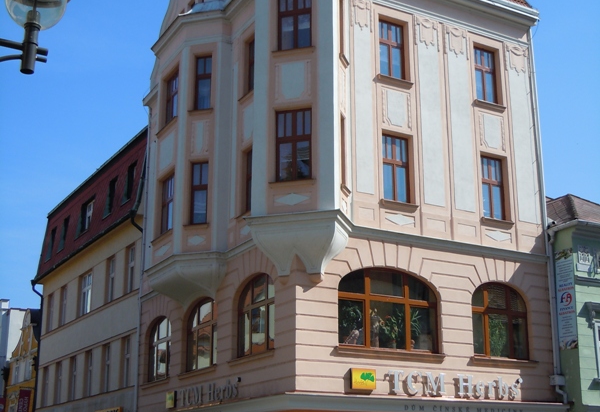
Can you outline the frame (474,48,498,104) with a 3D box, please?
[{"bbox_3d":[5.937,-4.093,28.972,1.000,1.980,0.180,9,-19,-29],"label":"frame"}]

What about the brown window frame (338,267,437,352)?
[{"bbox_3d":[2.434,2.869,24.568,3.250,2.250,0.220,9,-19,-29],"label":"brown window frame"}]

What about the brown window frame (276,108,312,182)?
[{"bbox_3d":[-0.150,-1.627,24.056,0.998,2.100,0.180,-5,-17,15],"label":"brown window frame"}]

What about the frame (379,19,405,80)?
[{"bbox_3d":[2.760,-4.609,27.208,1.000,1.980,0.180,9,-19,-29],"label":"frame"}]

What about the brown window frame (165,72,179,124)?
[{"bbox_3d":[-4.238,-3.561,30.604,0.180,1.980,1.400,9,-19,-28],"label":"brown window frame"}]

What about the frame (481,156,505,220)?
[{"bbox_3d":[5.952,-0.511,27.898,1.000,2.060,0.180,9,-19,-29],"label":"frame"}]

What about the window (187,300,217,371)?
[{"bbox_3d":[-3.035,3.971,28.067,0.150,2.150,2.200,9,-19,-28],"label":"window"}]

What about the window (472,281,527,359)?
[{"bbox_3d":[5.801,3.320,26.184,2.100,2.200,0.150,9,-19,-28],"label":"window"}]

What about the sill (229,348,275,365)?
[{"bbox_3d":[-1.270,4.146,24.456,0.250,0.150,2.650,9,-19,-28],"label":"sill"}]

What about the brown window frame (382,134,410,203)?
[{"bbox_3d":[2.757,-1.029,25.790,1.000,1.960,0.140,9,-19,-28],"label":"brown window frame"}]

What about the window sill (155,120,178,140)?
[{"bbox_3d":[-4.371,-2.548,30.025,0.250,0.160,1.700,9,-19,-28],"label":"window sill"}]

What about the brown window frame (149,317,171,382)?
[{"bbox_3d":[-4.743,4.846,30.993,0.150,2.120,2.080,9,-19,-28],"label":"brown window frame"}]

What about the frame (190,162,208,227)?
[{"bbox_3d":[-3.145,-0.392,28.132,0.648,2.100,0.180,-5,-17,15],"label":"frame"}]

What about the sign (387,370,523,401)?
[{"bbox_3d":[4.298,4.910,24.715,4.650,0.600,0.150,9,-19,-29],"label":"sign"}]

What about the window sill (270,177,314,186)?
[{"bbox_3d":[-0.188,-0.597,23.473,1.250,0.130,0.250,-4,-17,14],"label":"window sill"}]

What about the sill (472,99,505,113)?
[{"bbox_3d":[5.941,-3.166,28.235,1.270,0.170,0.280,9,-19,-29],"label":"sill"}]

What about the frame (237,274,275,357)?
[{"bbox_3d":[-1.204,3.044,24.928,0.160,2.150,2.170,9,-19,-28],"label":"frame"}]

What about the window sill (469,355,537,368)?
[{"bbox_3d":[5.869,4.480,25.879,2.420,0.200,0.280,9,-19,-29],"label":"window sill"}]

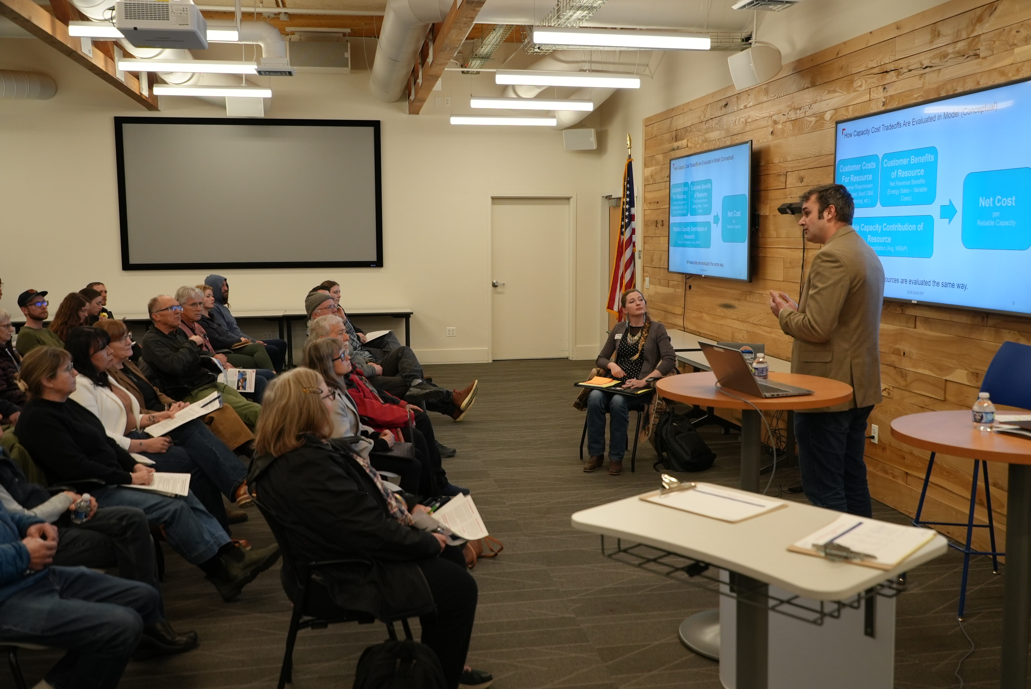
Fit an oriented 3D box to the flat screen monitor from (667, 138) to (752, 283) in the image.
[{"bbox_3d":[1.684,-1.134,8.252,0.065,1.090,1.890,-1,7,-10],"label":"flat screen monitor"}]

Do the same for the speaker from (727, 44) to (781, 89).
[{"bbox_3d":[1.776,-2.040,6.919,0.240,0.260,0.390,-19,9,-8],"label":"speaker"}]

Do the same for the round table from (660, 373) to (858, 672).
[{"bbox_3d":[0.963,0.695,3.893,0.775,1.068,0.775,0,7,0],"label":"round table"}]

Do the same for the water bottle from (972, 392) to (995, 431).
[{"bbox_3d":[1.472,0.211,2.969,0.063,0.116,0.063,0,7,0],"label":"water bottle"}]

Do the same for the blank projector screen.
[{"bbox_3d":[-3.214,-1.837,11.574,3.130,1.815,0.070,-1,7,-10],"label":"blank projector screen"}]

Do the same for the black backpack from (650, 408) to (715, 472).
[{"bbox_3d":[1.214,0.650,6.841,0.310,0.440,0.220,-6,-19,-40],"label":"black backpack"}]

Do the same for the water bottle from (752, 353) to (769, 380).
[{"bbox_3d":[1.028,0.091,3.963,0.067,0.115,0.067,-1,7,-10],"label":"water bottle"}]

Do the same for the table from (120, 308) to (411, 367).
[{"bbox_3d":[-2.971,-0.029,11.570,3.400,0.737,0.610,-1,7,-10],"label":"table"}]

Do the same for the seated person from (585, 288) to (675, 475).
[{"bbox_3d":[0.850,0.241,6.863,0.530,1.270,0.780,2,7,21],"label":"seated person"}]

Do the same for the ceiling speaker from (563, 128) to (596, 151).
[{"bbox_3d":[0.808,-2.571,11.850,0.375,0.270,0.210,2,31,17],"label":"ceiling speaker"}]

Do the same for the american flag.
[{"bbox_3d":[1.077,-1.044,9.650,0.310,1.720,0.280,0,7,0],"label":"american flag"}]

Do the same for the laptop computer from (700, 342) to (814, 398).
[{"bbox_3d":[0.927,0.090,3.668,0.325,0.187,0.313,-3,7,-19],"label":"laptop computer"}]

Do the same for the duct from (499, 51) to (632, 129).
[{"bbox_3d":[0.520,-3.027,11.095,1.100,0.660,1.600,-1,7,-10],"label":"duct"}]

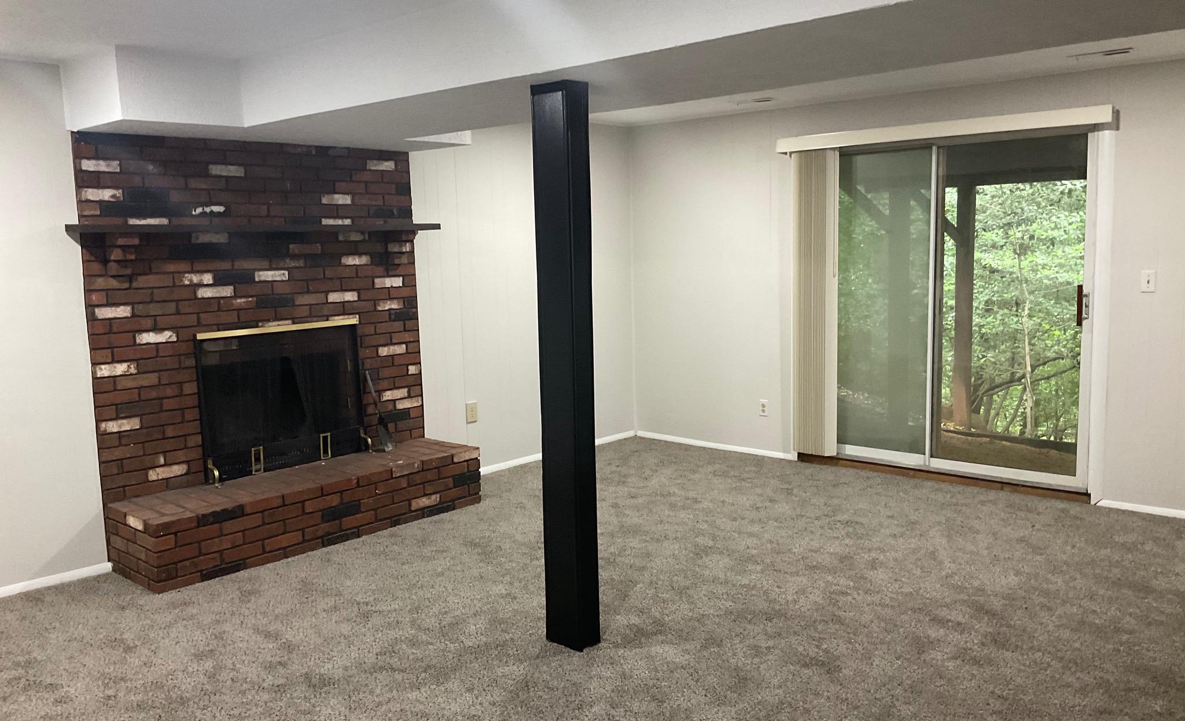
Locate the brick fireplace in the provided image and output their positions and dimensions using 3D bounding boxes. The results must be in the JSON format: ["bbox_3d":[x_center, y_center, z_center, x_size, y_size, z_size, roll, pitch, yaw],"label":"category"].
[{"bbox_3d":[-1.494,-0.107,5.160,0.562,2.055,1.928,5,9,42],"label":"brick fireplace"}]

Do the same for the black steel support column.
[{"bbox_3d":[-0.093,0.043,3.628,0.180,2.052,0.112,5,9,42],"label":"black steel support column"}]

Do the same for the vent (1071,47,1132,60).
[{"bbox_3d":[2.439,-1.470,4.748,0.296,0.026,0.142,5,9,42],"label":"vent"}]

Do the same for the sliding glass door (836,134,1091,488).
[{"bbox_3d":[2.065,-0.318,5.979,1.763,1.995,0.105,5,9,42],"label":"sliding glass door"}]

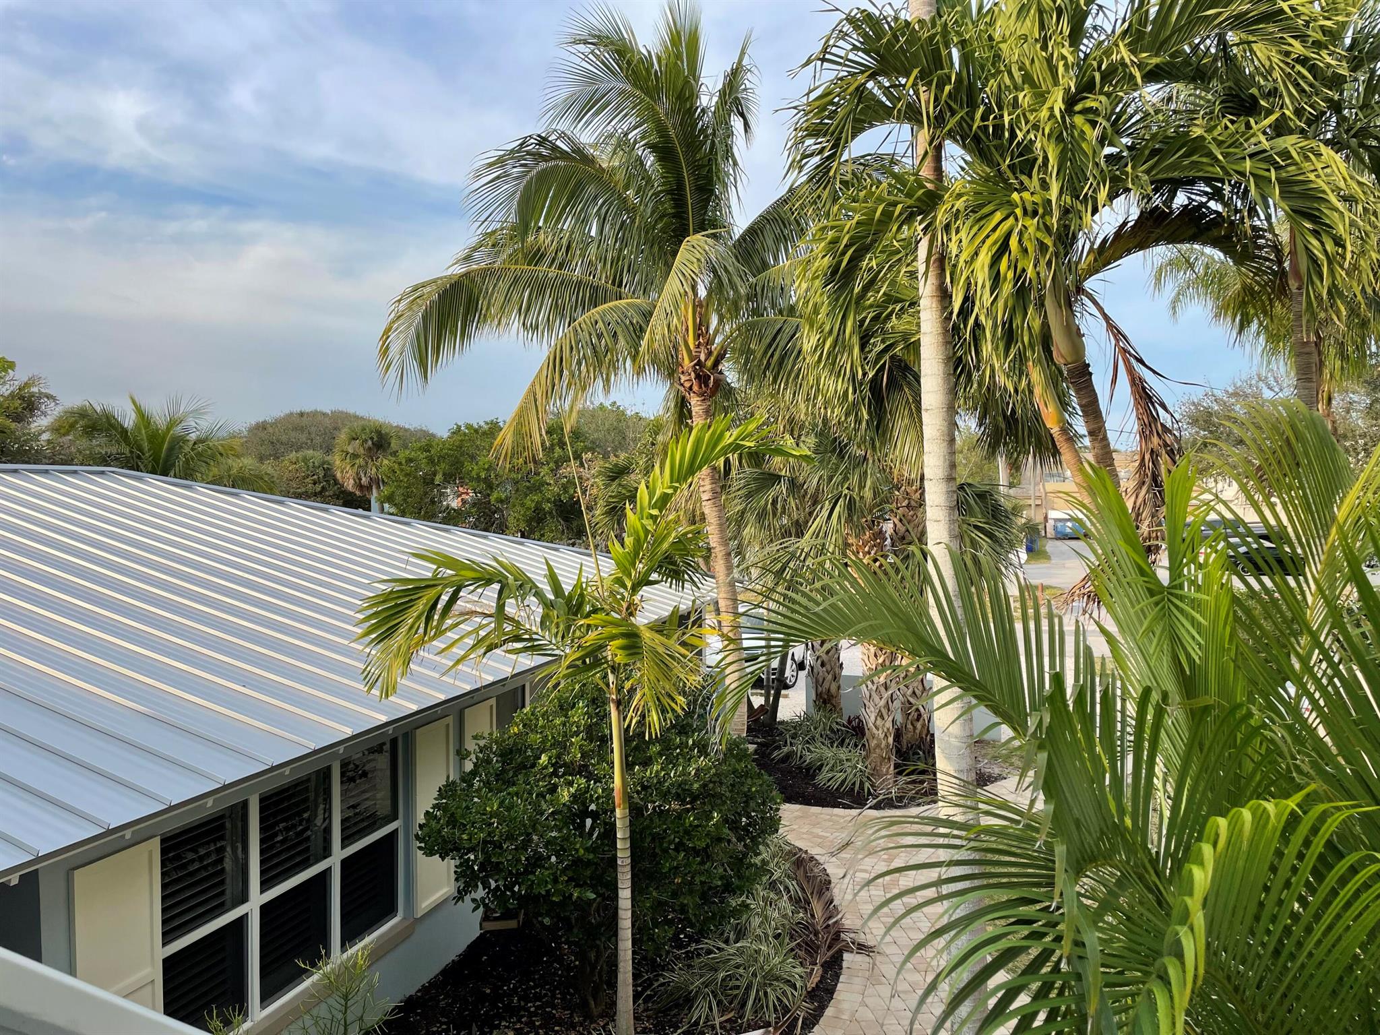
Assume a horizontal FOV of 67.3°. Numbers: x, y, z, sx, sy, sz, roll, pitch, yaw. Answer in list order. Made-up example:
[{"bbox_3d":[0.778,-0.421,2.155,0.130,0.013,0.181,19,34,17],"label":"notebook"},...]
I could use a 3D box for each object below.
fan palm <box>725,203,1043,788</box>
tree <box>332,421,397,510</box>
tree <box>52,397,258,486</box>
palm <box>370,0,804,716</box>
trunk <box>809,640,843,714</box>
[{"bbox_3d":[2.870,-0.400,14.800,4.400,8.200,4.300,0,2,0],"label":"fan palm"},{"bbox_3d":[-15.050,-1.100,48.000,3.100,6.600,3.100,0,2,0],"label":"tree"},{"bbox_3d":[-15.560,-0.300,30.000,5.800,6.300,5.500,0,2,0],"label":"tree"},{"bbox_3d":[-1.000,-2.200,16.200,7.500,11.600,7.000,0,2,0],"label":"palm"},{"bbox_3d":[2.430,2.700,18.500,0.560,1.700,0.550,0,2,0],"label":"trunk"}]

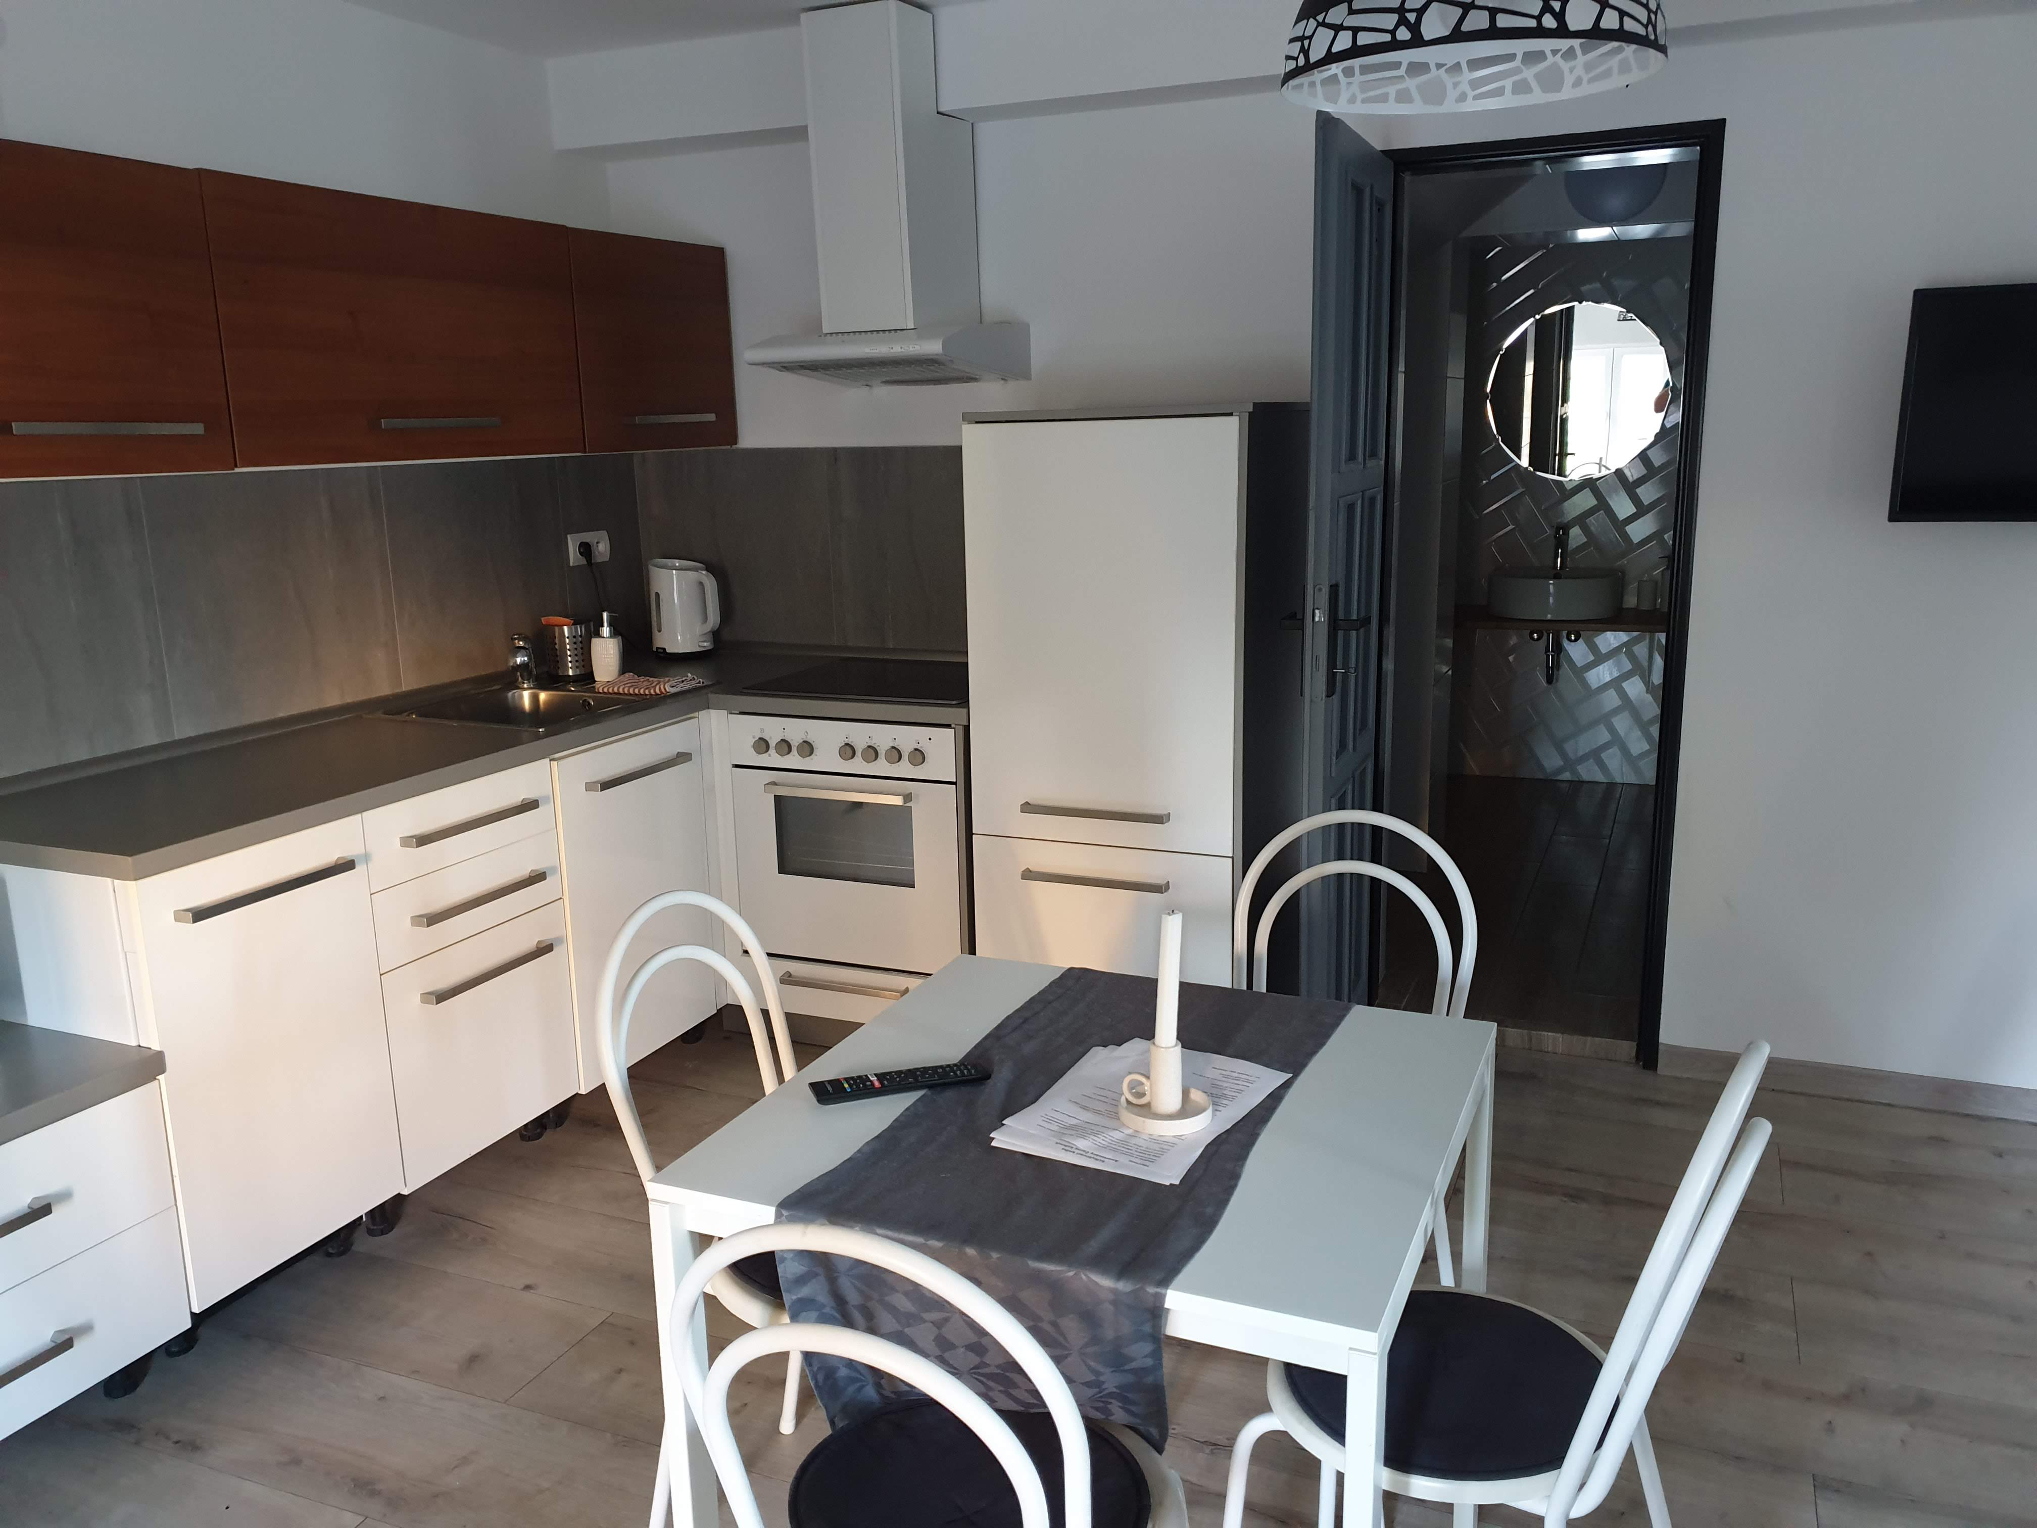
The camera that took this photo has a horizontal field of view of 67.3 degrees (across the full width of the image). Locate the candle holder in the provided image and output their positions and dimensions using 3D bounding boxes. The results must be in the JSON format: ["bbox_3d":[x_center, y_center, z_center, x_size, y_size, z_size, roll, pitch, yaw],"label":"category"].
[{"bbox_3d":[0.162,0.276,1.692,0.108,0.233,0.108,-1,12,0],"label":"candle holder"}]

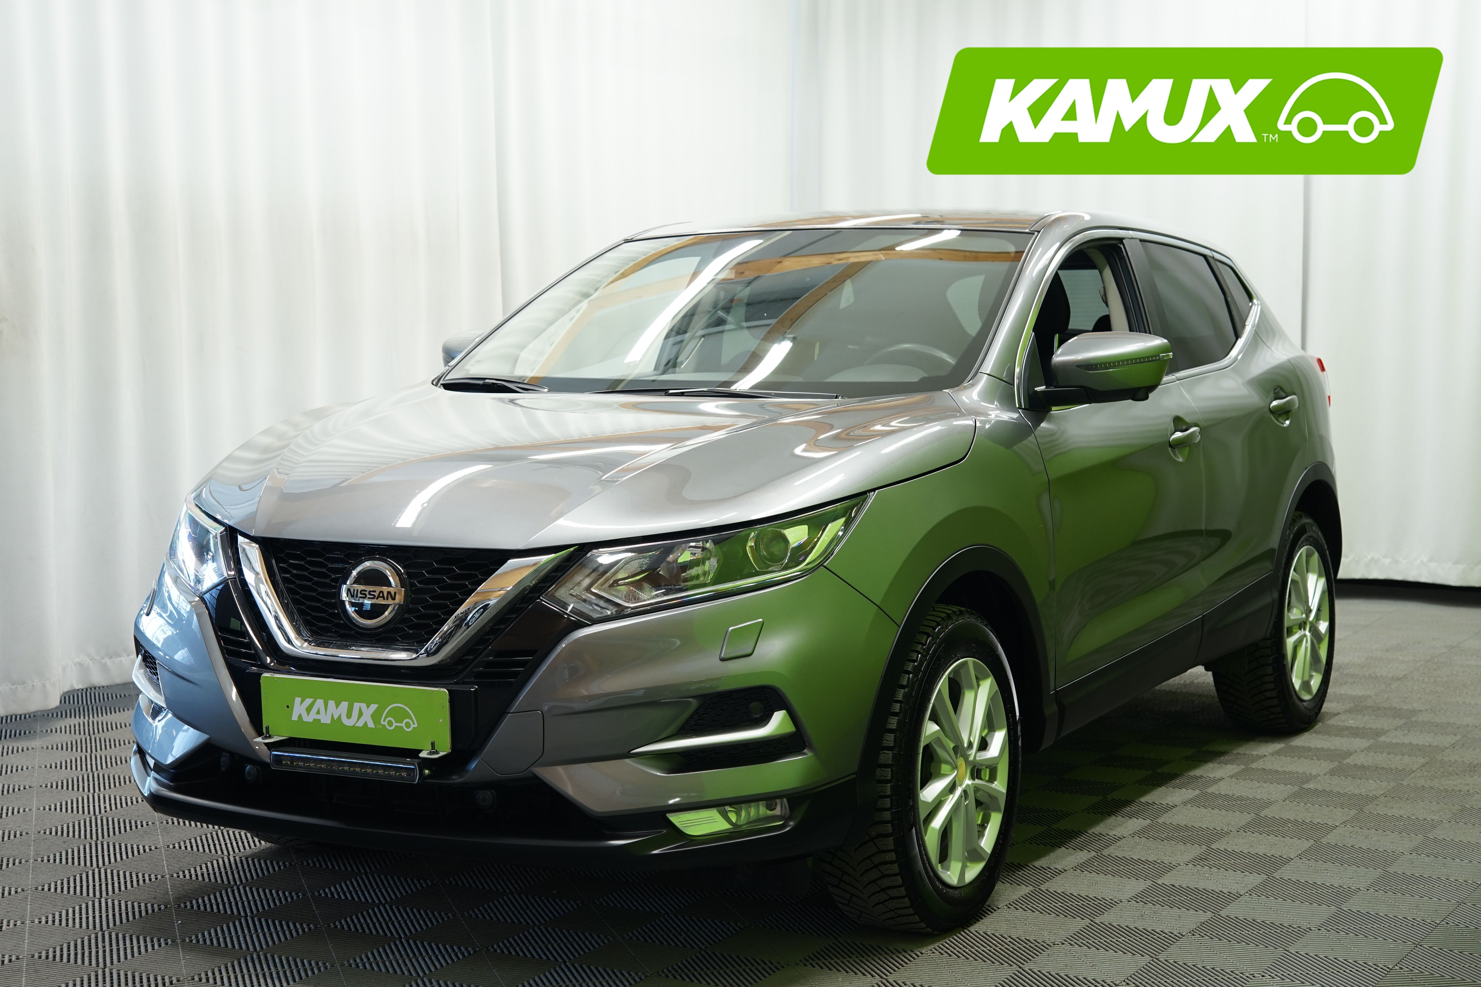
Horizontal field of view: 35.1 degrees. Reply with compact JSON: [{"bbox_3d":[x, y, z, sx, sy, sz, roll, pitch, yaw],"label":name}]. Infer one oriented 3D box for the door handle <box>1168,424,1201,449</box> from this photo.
[{"bbox_3d":[1.153,-0.147,6.075,0.050,0.048,0.205,2,5,29],"label":"door handle"}]

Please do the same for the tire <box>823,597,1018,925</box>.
[{"bbox_3d":[0.386,0.564,4.902,0.220,0.680,0.680,2,5,29],"label":"tire"}]

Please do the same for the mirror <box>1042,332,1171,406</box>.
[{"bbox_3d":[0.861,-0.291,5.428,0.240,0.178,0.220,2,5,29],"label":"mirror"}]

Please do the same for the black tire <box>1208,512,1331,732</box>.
[{"bbox_3d":[1.657,0.386,7.216,0.220,0.680,0.680,2,5,29],"label":"black tire"}]

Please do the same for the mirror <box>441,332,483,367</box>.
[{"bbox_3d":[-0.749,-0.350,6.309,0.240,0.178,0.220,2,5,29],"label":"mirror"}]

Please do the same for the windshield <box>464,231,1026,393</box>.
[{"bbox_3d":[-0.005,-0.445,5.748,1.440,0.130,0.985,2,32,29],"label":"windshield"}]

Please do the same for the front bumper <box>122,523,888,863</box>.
[{"bbox_3d":[-0.598,0.393,4.721,1.780,0.620,0.580,2,5,29],"label":"front bumper"}]

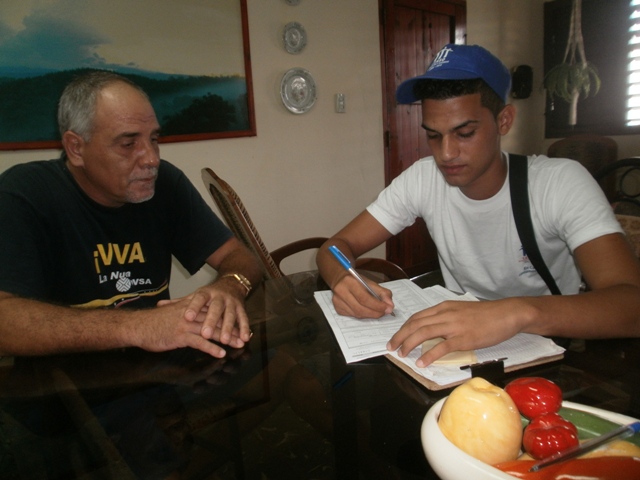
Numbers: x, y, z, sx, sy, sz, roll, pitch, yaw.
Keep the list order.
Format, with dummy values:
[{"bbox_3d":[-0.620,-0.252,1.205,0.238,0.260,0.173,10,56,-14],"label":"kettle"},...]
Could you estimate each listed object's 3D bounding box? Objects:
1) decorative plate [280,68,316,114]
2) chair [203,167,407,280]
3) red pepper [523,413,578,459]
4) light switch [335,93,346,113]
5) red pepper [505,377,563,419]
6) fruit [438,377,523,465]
[{"bbox_3d":[-0.110,-0.842,2.719,0.250,0.250,0.030,-13,14,-38],"label":"decorative plate"},{"bbox_3d":[-0.028,0.178,2.011,0.820,1.020,0.580,-8,12,-22],"label":"chair"},{"bbox_3d":[0.196,0.167,0.408,0.048,0.041,0.047,-4,11,0],"label":"red pepper"},{"bbox_3d":[0.132,-0.834,2.935,0.073,0.114,0.012,-13,14,-38],"label":"light switch"},{"bbox_3d":[0.195,0.145,0.440,0.053,0.042,0.051,-4,11,0],"label":"red pepper"},{"bbox_3d":[0.142,0.162,0.425,0.075,0.081,0.075,-4,11,0],"label":"fruit"}]

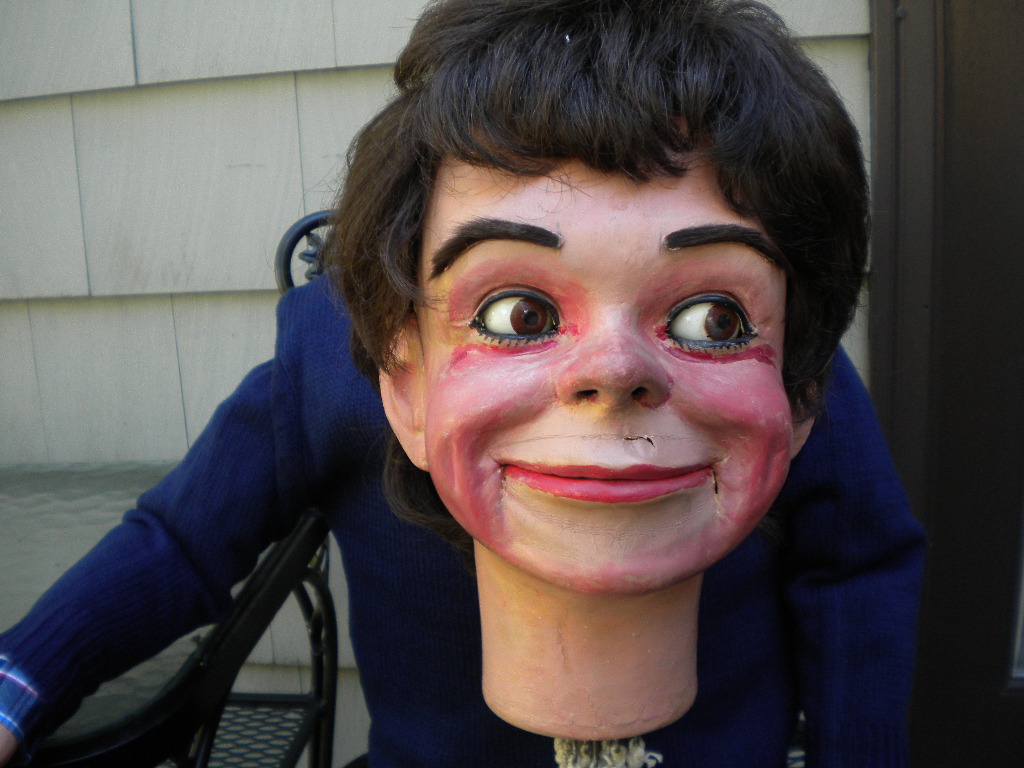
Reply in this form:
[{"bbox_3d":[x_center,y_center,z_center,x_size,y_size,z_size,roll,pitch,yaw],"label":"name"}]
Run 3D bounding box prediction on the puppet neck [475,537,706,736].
[{"bbox_3d":[0.029,0.082,0.383,0.084,0.066,0.082,-1,10,-3],"label":"puppet neck"}]

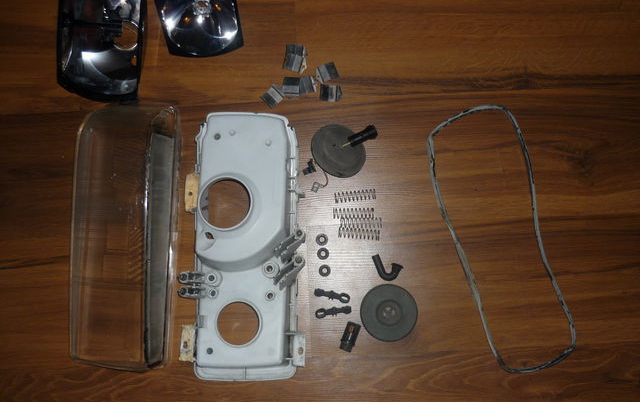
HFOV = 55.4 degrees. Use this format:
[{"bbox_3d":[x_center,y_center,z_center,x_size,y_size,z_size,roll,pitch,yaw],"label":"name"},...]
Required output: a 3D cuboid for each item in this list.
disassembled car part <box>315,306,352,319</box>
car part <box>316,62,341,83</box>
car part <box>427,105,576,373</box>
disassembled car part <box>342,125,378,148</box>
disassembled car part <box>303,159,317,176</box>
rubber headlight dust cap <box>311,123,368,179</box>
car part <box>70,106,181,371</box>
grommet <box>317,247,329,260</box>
[{"bbox_3d":[0.022,0.172,0.940,0.056,0.010,0.016,-8,87,1],"label":"disassembled car part"},{"bbox_3d":[0.013,-0.197,0.938,0.032,0.011,0.026,-22,86,0],"label":"car part"},{"bbox_3d":[0.270,0.056,0.913,0.141,0.010,0.402,-15,86,1],"label":"car part"},{"bbox_3d":[0.060,-0.095,0.917,0.057,0.021,0.022,-27,86,0],"label":"disassembled car part"},{"bbox_3d":[-0.017,-0.051,0.929,0.019,0.010,0.021,-16,86,1],"label":"disassembled car part"},{"bbox_3d":[0.027,-0.073,0.915,0.087,0.020,0.087,8,67,-19],"label":"rubber headlight dust cap"},{"bbox_3d":[-0.288,0.049,0.905,0.148,0.060,0.388,-1,86,2],"label":"car part"},{"bbox_3d":[0.005,0.083,0.947,0.019,0.006,0.019,0,87,1],"label":"grommet"}]

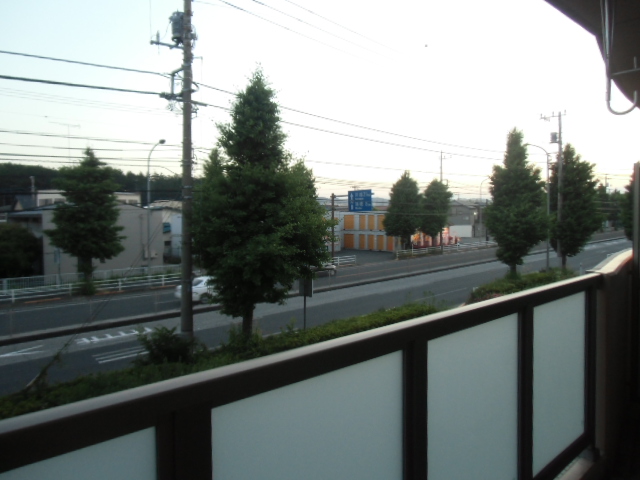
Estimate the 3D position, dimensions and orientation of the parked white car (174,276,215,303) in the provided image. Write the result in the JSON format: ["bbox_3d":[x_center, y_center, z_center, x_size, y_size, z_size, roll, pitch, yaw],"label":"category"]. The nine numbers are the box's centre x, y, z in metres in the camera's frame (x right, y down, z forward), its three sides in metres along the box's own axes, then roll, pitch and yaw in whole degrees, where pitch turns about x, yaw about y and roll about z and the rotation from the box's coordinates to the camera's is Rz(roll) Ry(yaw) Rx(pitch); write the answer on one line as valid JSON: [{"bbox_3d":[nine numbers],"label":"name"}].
[{"bbox_3d":[-5.881,2.723,25.816,4.400,1.460,1.700,-4,3,-39],"label":"parked white car"}]

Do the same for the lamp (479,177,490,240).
[{"bbox_3d":[23.565,-3.954,62.676,0.350,10.100,2.000,-3,3,-44],"label":"lamp"}]

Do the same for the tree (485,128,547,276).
[{"bbox_3d":[13.953,-2.613,31.678,4.300,10.700,4.300,-3,3,-44],"label":"tree"}]

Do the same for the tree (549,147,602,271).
[{"bbox_3d":[20.619,-2.648,35.989,4.300,10.200,4.300,-3,3,-44],"label":"tree"}]

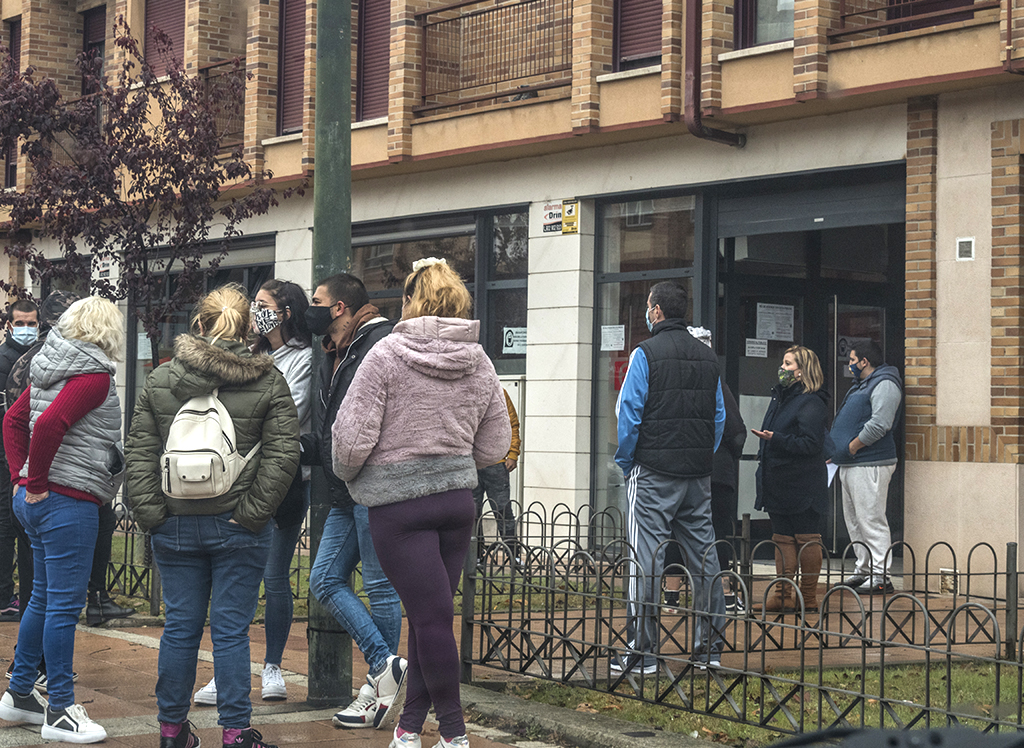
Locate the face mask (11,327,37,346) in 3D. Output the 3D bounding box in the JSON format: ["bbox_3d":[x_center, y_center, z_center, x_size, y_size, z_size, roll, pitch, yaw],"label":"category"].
[{"bbox_3d":[-2.592,-0.199,11.300,0.145,0.110,0.080,2,-2,-22],"label":"face mask"}]

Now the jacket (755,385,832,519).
[{"bbox_3d":[1.771,0.477,13.450,0.420,0.850,0.500,2,-2,-16],"label":"jacket"}]

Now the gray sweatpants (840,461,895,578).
[{"bbox_3d":[2.512,1.028,15.050,0.360,0.860,0.420,1,-2,-12],"label":"gray sweatpants"}]

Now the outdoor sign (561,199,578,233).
[{"bbox_3d":[0.498,-1.334,18.150,0.015,0.290,0.205,2,-2,-39],"label":"outdoor sign"}]

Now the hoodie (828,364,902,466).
[{"bbox_3d":[2.498,0.293,15.050,0.460,0.720,0.530,1,-2,-13],"label":"hoodie"}]

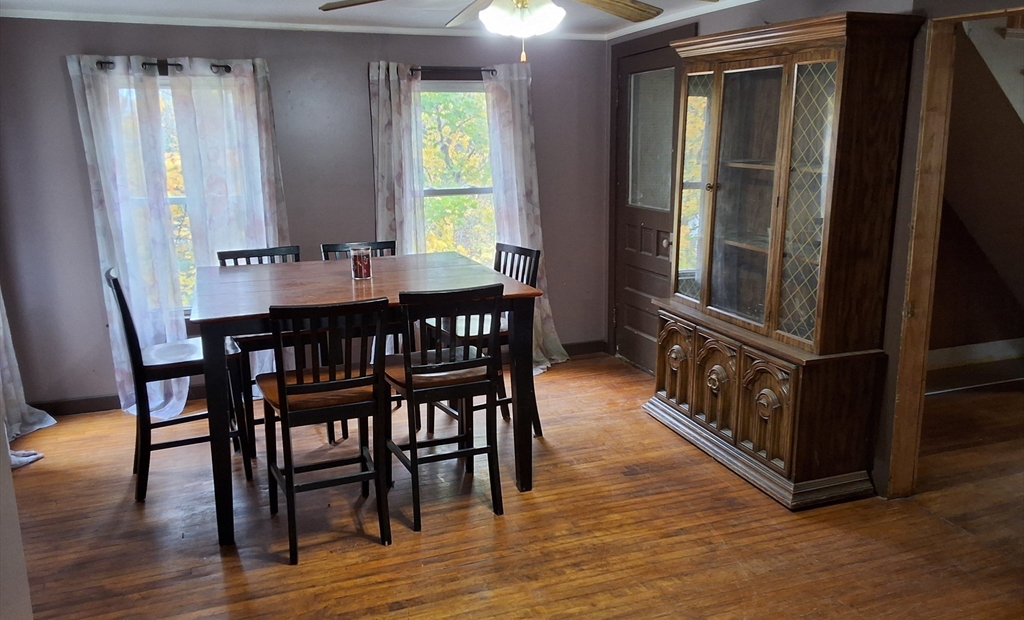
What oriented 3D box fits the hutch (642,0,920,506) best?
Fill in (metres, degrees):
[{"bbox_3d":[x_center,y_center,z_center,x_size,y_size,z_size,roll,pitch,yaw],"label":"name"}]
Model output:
[{"bbox_3d":[1.182,-0.292,4.031,0.450,2.000,1.450,-4,12,-17],"label":"hutch"}]

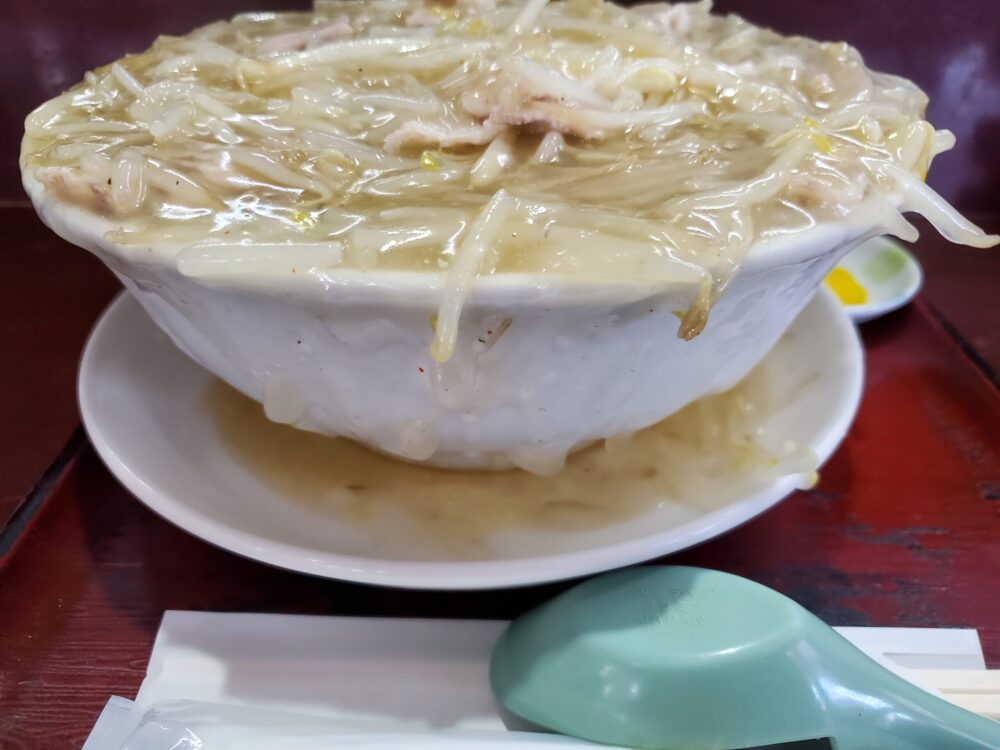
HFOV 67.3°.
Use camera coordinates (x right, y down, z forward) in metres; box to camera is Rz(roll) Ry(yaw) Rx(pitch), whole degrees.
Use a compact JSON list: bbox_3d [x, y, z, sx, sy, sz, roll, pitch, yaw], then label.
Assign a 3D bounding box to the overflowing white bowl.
[{"bbox_3d":[-0.006,-0.045,0.232,0.223,0.090,0.223,0,35,0],"label":"overflowing white bowl"}]

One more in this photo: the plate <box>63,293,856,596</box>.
[{"bbox_3d":[-0.008,-0.013,0.254,0.236,0.032,0.236,0,35,0],"label":"plate"}]

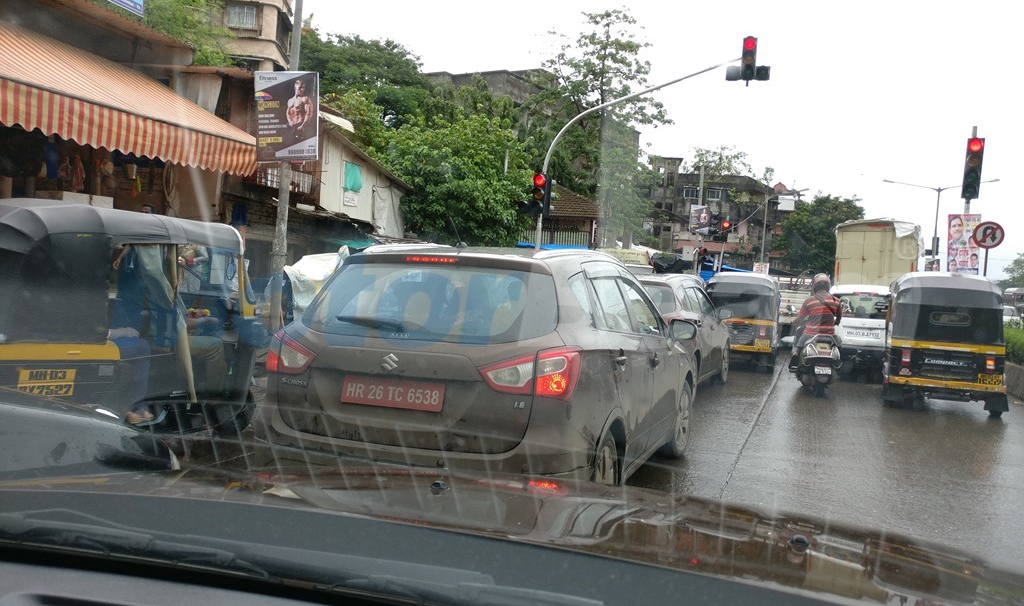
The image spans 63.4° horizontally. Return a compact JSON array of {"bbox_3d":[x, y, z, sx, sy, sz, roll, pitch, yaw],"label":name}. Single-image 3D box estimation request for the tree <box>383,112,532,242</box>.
[{"bbox_3d":[-1.687,-2.114,21.579,4.200,5.619,4.000,4,2,20],"label":"tree"}]

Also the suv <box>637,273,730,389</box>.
[{"bbox_3d":[1.821,0.400,11.261,1.800,1.590,4.300,4,2,21],"label":"suv"}]

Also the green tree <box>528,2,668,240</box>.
[{"bbox_3d":[2.818,-4.807,29.154,5.200,11.027,5.000,4,2,20],"label":"green tree"}]

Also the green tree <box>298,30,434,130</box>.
[{"bbox_3d":[-6.426,-5.591,34.159,6.600,11.373,6.600,4,2,20],"label":"green tree"}]

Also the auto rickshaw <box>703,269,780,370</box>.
[{"bbox_3d":[4.322,0.323,15.391,1.300,1.710,2.630,4,2,20],"label":"auto rickshaw"}]

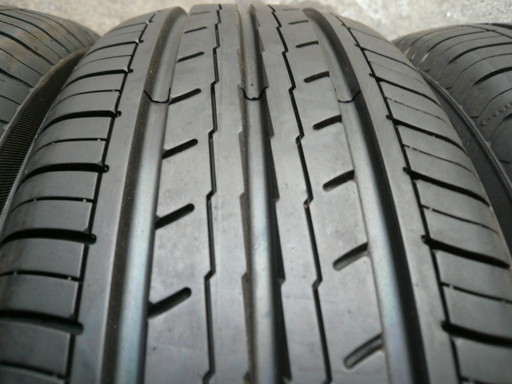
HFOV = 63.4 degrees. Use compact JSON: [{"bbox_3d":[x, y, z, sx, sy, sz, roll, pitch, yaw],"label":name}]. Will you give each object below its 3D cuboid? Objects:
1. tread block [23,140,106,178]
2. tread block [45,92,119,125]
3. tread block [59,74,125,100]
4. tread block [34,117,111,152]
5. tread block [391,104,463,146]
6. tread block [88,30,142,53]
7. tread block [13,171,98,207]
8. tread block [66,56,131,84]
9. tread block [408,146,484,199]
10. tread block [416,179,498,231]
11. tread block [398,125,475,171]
[{"bbox_3d":[-0.066,-0.010,0.146,0.032,0.009,0.013,-5,55,14],"label":"tread block"},{"bbox_3d":[-0.067,-0.031,0.162,0.032,0.009,0.014,-7,50,14],"label":"tread block"},{"bbox_3d":[-0.067,-0.040,0.171,0.032,0.009,0.014,-7,48,14],"label":"tread block"},{"bbox_3d":[-0.066,-0.020,0.153,0.032,0.009,0.013,-6,53,14],"label":"tread block"},{"bbox_3d":[0.067,-0.025,0.167,0.035,0.009,0.013,18,46,-13],"label":"tread block"},{"bbox_3d":[-0.069,-0.068,0.201,0.032,0.009,0.014,-10,40,12],"label":"tread block"},{"bbox_3d":[-0.065,0.001,0.139,0.032,0.009,0.012,-4,58,15],"label":"tread block"},{"bbox_3d":[-0.068,-0.050,0.181,0.032,0.009,0.015,-8,45,13],"label":"tread block"},{"bbox_3d":[0.068,-0.005,0.152,0.035,0.009,0.011,17,51,-15],"label":"tread block"},{"bbox_3d":[0.068,0.006,0.144,0.035,0.009,0.012,16,54,-16],"label":"tread block"},{"bbox_3d":[0.068,-0.014,0.158,0.035,0.009,0.011,17,49,-14],"label":"tread block"}]

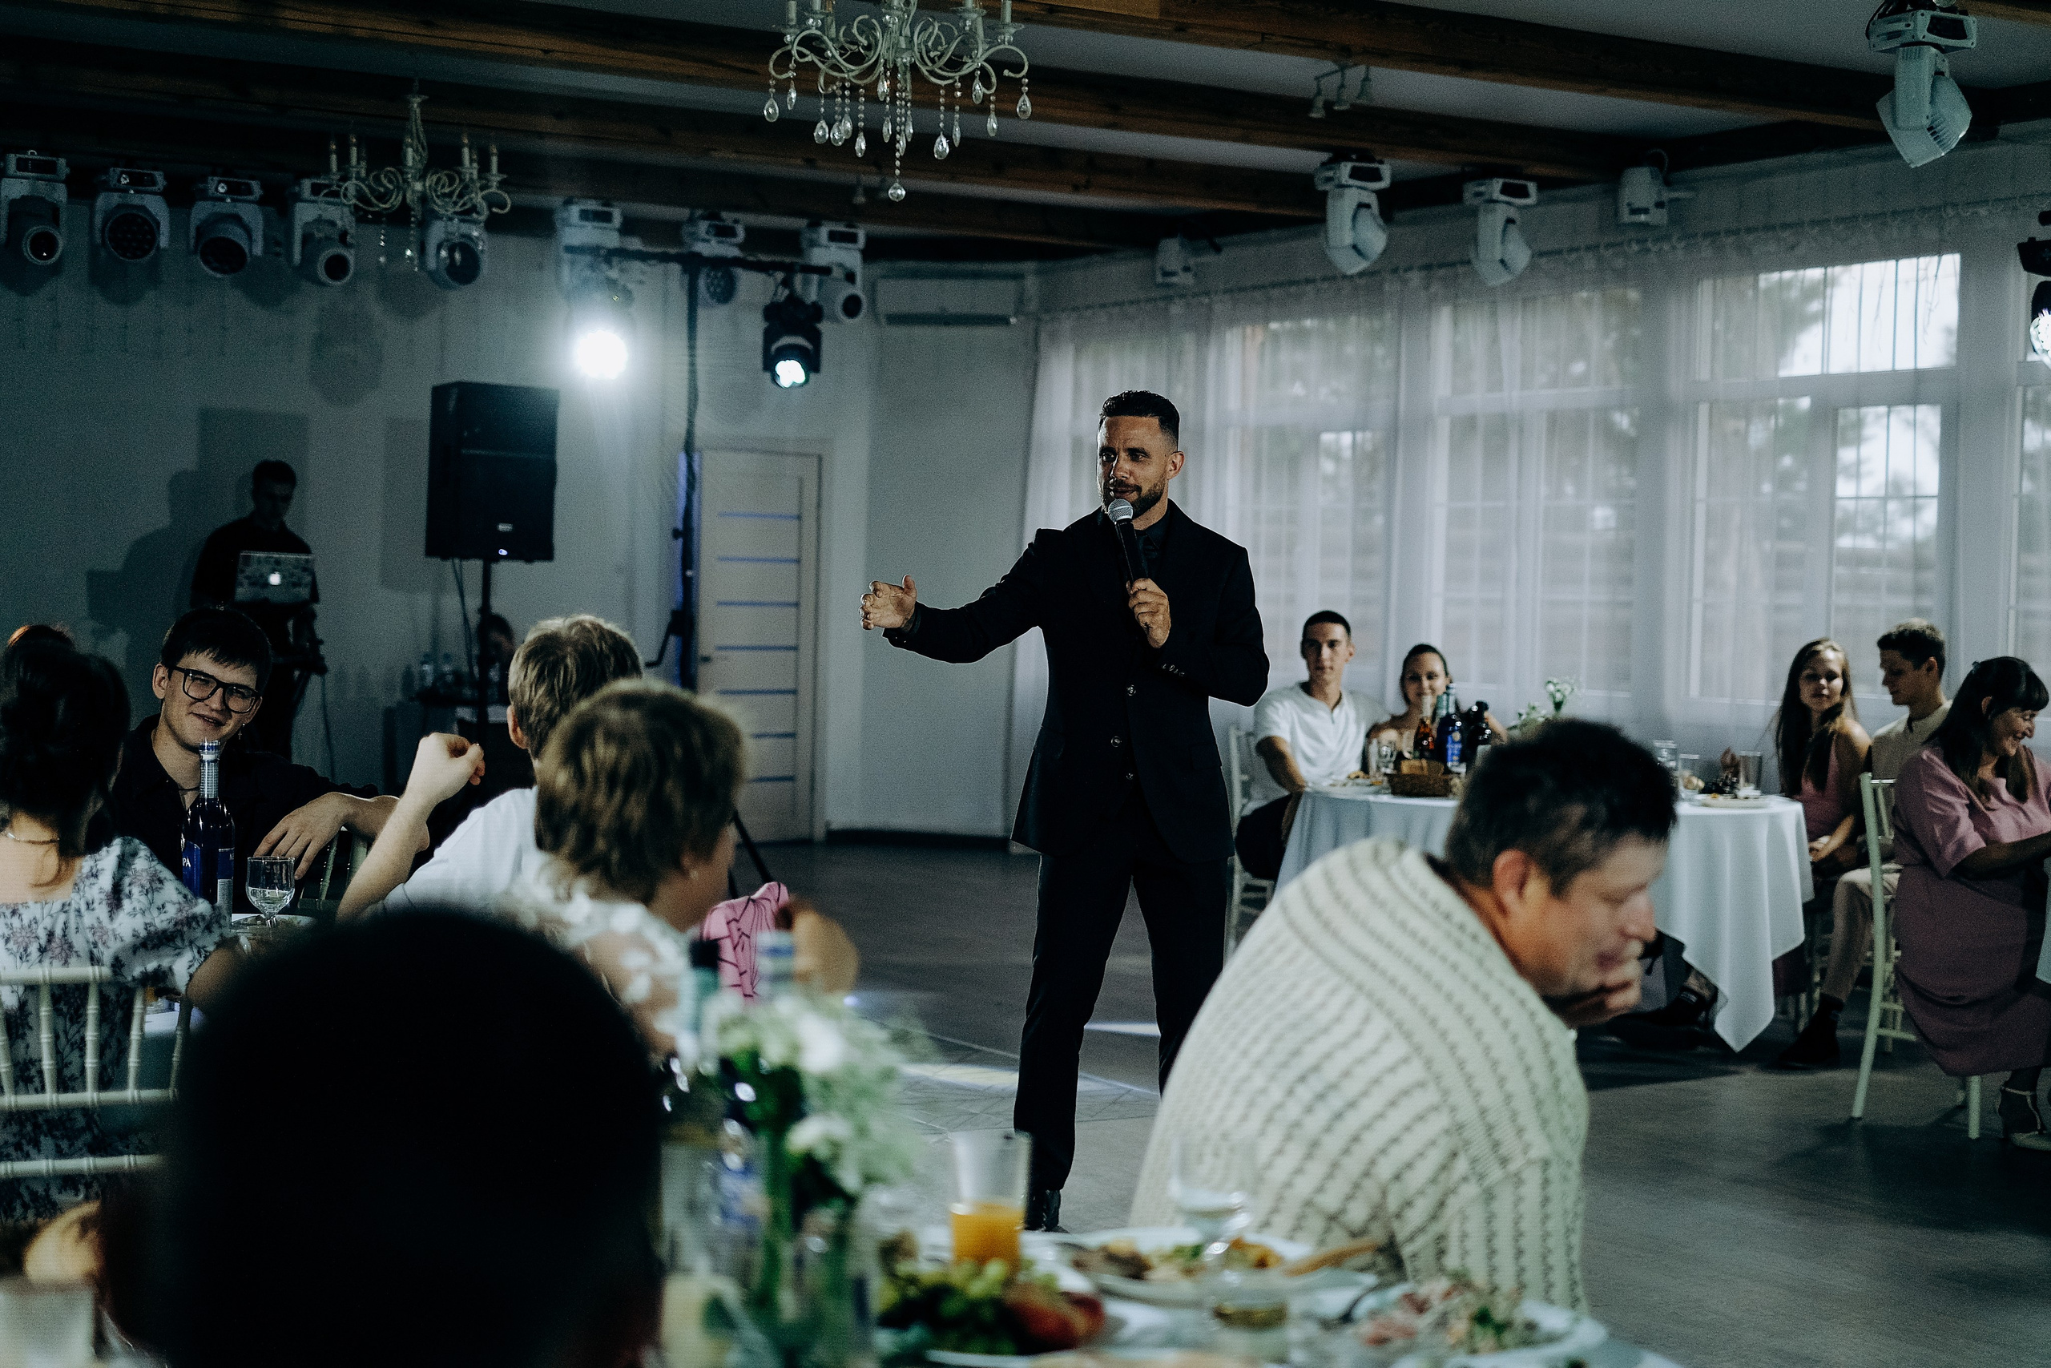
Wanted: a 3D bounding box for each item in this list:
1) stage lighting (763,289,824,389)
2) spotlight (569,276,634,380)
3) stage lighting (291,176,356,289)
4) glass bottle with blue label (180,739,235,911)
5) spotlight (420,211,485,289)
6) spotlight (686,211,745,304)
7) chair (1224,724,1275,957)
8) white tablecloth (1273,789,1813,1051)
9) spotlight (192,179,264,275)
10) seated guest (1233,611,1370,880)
[{"bbox_3d":[-1.024,-1.526,13.353,0.270,0.430,0.260,1,2,-2],"label":"stage lighting"},{"bbox_3d":[-1.558,-1.304,11.100,0.240,0.370,0.240,1,2,-8],"label":"spotlight"},{"bbox_3d":[-3.088,-1.976,13.238,0.260,0.460,0.260,0,3,-35],"label":"stage lighting"},{"bbox_3d":[-1.319,0.271,4.870,0.086,0.345,0.086,2,2,0],"label":"glass bottle with blue label"},{"bbox_3d":[-2.568,-1.985,13.537,0.260,0.440,0.260,0,3,-37],"label":"spotlight"},{"bbox_3d":[-1.452,-1.983,14.137,0.260,0.430,0.250,0,3,-35],"label":"spotlight"},{"bbox_3d":[0.926,0.626,9.880,0.410,0.920,0.430,1,2,-18],"label":"chair"},{"bbox_3d":[1.614,0.738,9.433,1.620,0.760,1.620,1,2,0],"label":"white tablecloth"},{"bbox_3d":[-3.135,-1.788,11.850,0.275,0.390,0.250,2,2,0],"label":"spotlight"},{"bbox_3d":[0.930,0.422,9.600,0.550,1.310,0.750,0,3,-27],"label":"seated guest"}]

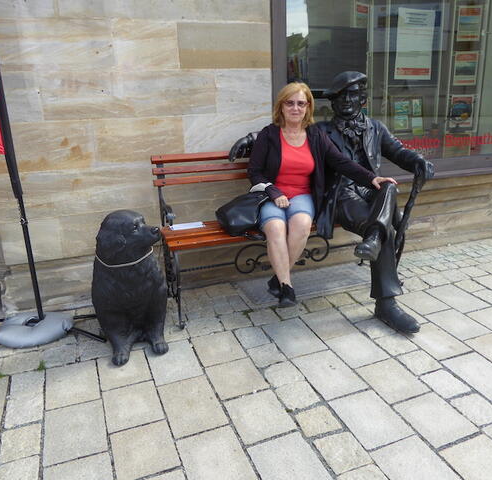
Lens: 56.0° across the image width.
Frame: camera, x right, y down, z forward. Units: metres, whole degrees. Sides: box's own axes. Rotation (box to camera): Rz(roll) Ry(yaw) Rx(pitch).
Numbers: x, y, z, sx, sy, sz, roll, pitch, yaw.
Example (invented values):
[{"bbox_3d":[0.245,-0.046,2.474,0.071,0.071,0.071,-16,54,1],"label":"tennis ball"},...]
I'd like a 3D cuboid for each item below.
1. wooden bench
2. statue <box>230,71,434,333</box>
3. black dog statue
[{"bbox_3d":[0.230,-0.104,2.868,1.542,0.896,0.492,-8,18,-20],"label":"wooden bench"},{"bbox_3d":[0.578,-0.266,2.625,1.092,1.328,1.014,-8,18,-20],"label":"statue"},{"bbox_3d":[-0.595,0.176,2.354,0.384,0.714,0.498,-7,18,-16],"label":"black dog statue"}]

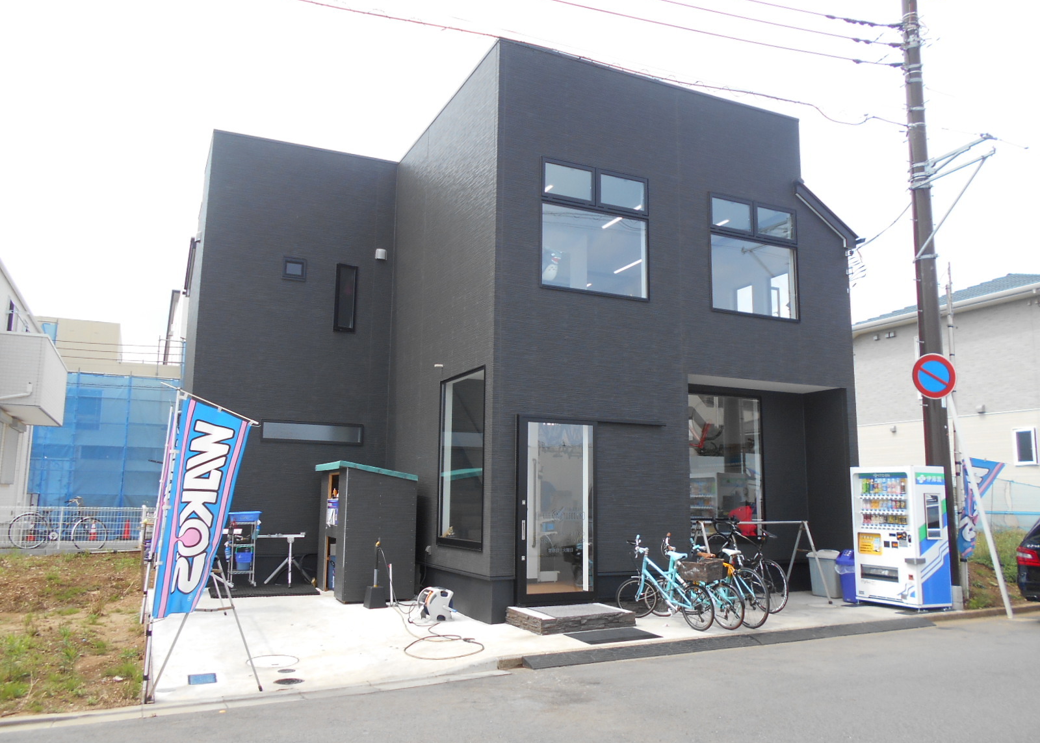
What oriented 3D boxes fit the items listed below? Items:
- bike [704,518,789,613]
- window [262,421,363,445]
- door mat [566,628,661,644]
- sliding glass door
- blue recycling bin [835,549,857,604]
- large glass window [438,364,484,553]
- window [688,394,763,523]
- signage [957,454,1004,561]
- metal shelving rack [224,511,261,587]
[{"bbox_3d":[2.999,2.542,10.393,0.450,0.970,1.620,5,5,-29],"label":"bike"},{"bbox_3d":[-3.406,1.016,12.885,1.657,0.351,0.120,5,-9,-25],"label":"window"},{"bbox_3d":[1.002,2.851,8.456,0.900,0.020,0.620,5,-9,-25],"label":"door mat"},{"bbox_3d":[0.485,1.678,9.592,1.000,2.130,0.070,5,-9,-25],"label":"sliding glass door"},{"bbox_3d":[4.693,2.843,10.904,0.370,0.720,0.350,5,-9,-25],"label":"blue recycling bin"},{"bbox_3d":[-0.761,1.153,10.219,0.120,2.247,1.632,5,-9,-25],"label":"large glass window"},{"bbox_3d":[2.989,1.445,11.762,1.632,2.242,0.120,5,-9,-25],"label":"window"},{"bbox_3d":[6.505,1.922,11.000,0.620,1.420,0.200,-4,-10,30],"label":"signage"},{"bbox_3d":[-4.223,2.721,11.934,0.440,1.095,0.380,5,-9,-25],"label":"metal shelving rack"}]

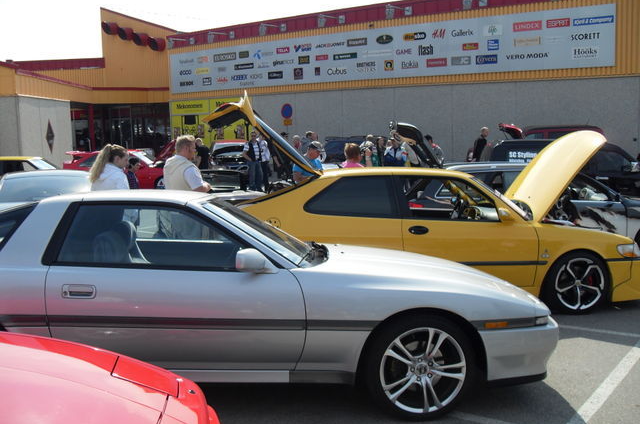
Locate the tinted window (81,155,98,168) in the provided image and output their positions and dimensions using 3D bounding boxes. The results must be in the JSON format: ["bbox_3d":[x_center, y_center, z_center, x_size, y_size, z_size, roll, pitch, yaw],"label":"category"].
[{"bbox_3d":[-6.599,-1.473,18.154,0.750,0.400,0.080,1,-13,12],"label":"tinted window"}]

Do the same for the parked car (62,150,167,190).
[{"bbox_3d":[-5.427,-1.172,18.653,4.200,1.420,1.740,1,7,12],"label":"parked car"}]

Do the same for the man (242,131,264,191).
[{"bbox_3d":[-1.660,-1.173,15.914,0.540,1.740,0.360,-5,9,-32],"label":"man"}]

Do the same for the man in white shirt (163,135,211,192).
[{"bbox_3d":[-1.390,0.051,6.612,0.420,1.710,0.500,-5,8,-28],"label":"man in white shirt"}]

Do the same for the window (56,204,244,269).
[{"bbox_3d":[-0.945,0.137,3.579,1.079,0.358,0.070,-1,-17,2],"label":"window"}]

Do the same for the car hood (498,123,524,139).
[{"bbox_3d":[4.783,-1.998,15.700,0.800,0.500,1.200,2,8,20],"label":"car hood"}]

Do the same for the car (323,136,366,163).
[{"bbox_3d":[2.119,-1.344,18.103,4.400,1.620,1.800,2,8,25],"label":"car"}]

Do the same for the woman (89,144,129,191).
[{"bbox_3d":[-2.092,0.127,6.355,0.380,1.610,0.460,-3,8,-20],"label":"woman"}]

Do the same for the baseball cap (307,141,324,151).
[{"bbox_3d":[-0.068,-0.907,8.600,0.270,0.140,0.180,19,12,12],"label":"baseball cap"}]

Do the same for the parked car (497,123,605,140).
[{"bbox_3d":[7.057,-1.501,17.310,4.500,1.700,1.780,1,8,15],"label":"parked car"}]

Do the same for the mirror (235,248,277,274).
[{"bbox_3d":[-0.385,0.293,3.720,0.230,0.140,0.200,0,8,4],"label":"mirror"}]

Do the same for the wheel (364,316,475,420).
[{"bbox_3d":[0.571,0.875,3.629,0.625,0.625,0.220,-1,7,-3],"label":"wheel"}]

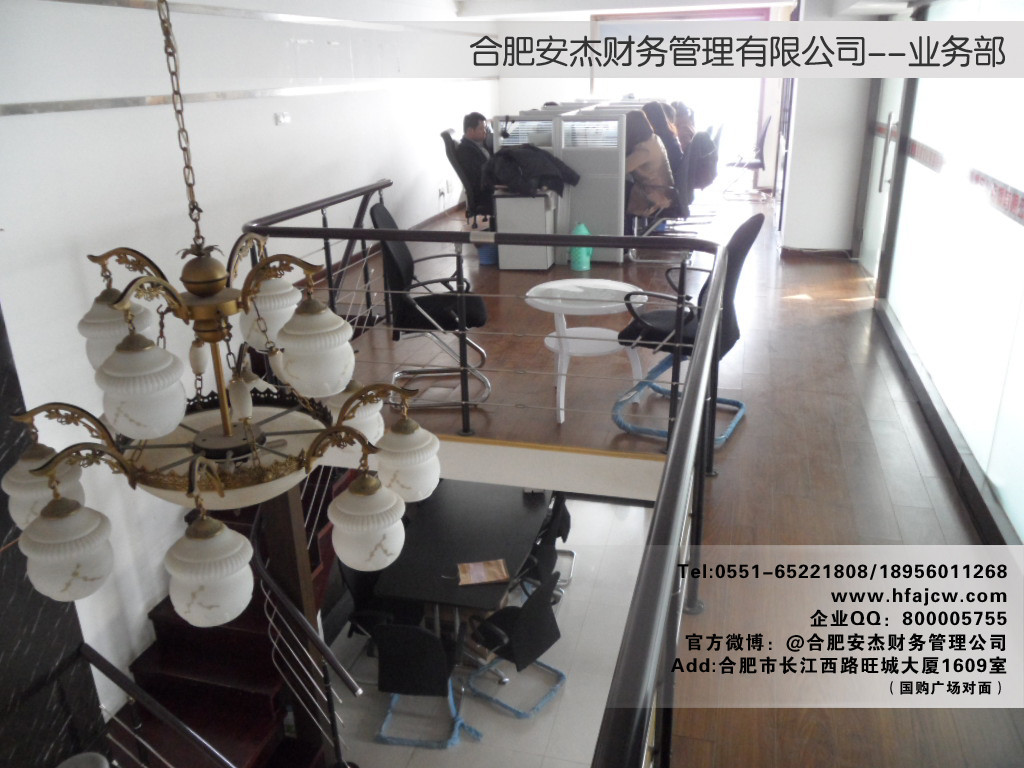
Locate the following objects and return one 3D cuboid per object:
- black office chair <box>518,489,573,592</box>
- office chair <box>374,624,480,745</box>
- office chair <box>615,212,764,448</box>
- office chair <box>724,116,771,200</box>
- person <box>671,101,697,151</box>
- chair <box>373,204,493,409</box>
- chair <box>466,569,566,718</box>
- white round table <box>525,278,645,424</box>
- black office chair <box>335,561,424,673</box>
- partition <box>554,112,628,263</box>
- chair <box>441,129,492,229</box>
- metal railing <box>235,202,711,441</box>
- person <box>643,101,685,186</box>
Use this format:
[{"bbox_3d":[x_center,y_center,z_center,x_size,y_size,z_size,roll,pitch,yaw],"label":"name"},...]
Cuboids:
[{"bbox_3d":[0.200,1.200,6.785,0.600,0.950,0.560,2,22,9],"label":"black office chair"},{"bbox_3d":[-0.609,1.797,5.327,0.560,0.950,0.600,1,22,8],"label":"office chair"},{"bbox_3d":[0.839,-0.319,3.748,0.600,0.990,0.560,14,26,34],"label":"office chair"},{"bbox_3d":[2.968,-2.846,9.995,0.580,0.970,0.560,4,22,15],"label":"office chair"},{"bbox_3d":[1.821,-2.594,9.161,0.720,1.220,0.500,4,22,16],"label":"person"},{"bbox_3d":[-0.411,-0.436,4.155,0.570,0.990,0.550,-2,22,1],"label":"chair"},{"bbox_3d":[-0.007,1.688,5.556,0.600,0.950,0.560,12,25,32],"label":"chair"},{"bbox_3d":[0.371,-0.170,3.990,0.585,0.565,0.585,-2,22,1],"label":"white round table"},{"bbox_3d":[-0.960,1.680,5.942,0.580,0.980,0.570,2,22,10],"label":"black office chair"},{"bbox_3d":[0.671,-1.656,6.832,0.631,1.225,0.060,4,22,15],"label":"partition"},{"bbox_3d":[-0.377,-2.256,8.700,0.680,1.040,0.620,4,22,15],"label":"chair"},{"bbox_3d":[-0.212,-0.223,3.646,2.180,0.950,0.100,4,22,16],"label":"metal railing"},{"bbox_3d":[1.420,-2.116,7.907,0.720,1.270,0.500,4,22,16],"label":"person"}]

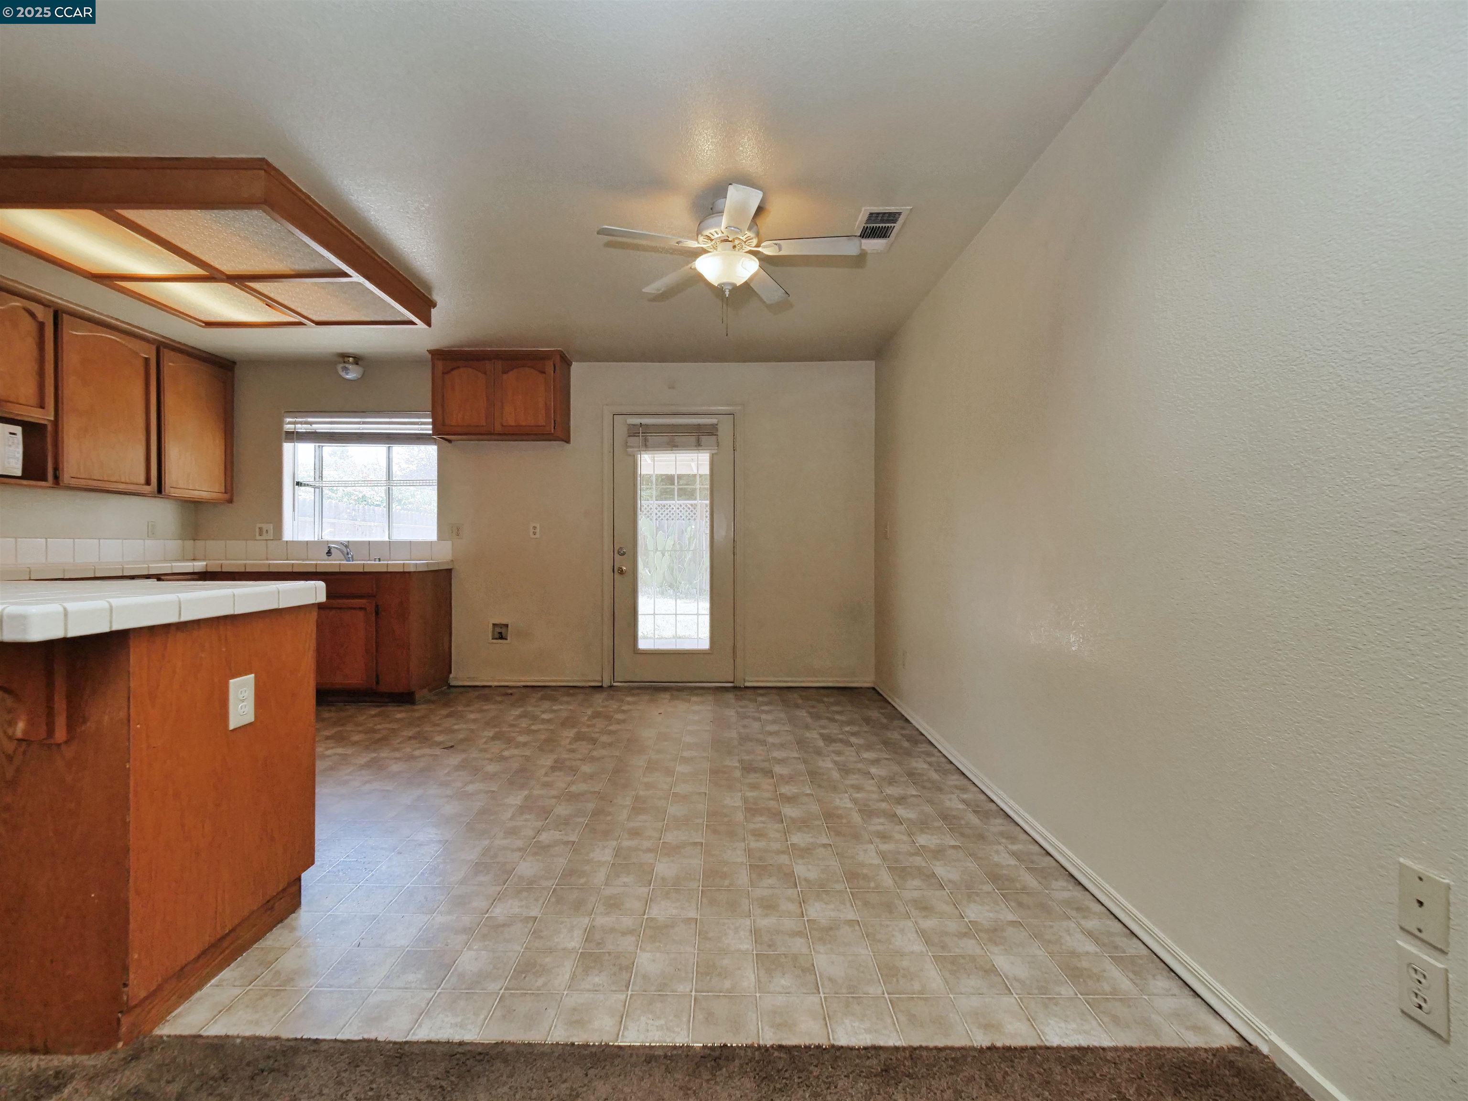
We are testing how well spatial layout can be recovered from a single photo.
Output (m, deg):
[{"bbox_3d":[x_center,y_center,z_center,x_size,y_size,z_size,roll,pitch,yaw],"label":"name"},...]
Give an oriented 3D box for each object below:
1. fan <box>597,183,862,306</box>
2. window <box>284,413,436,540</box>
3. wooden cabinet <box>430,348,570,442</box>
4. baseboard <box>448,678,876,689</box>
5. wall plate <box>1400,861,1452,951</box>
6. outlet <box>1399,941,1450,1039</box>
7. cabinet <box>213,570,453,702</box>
[{"bbox_3d":[-0.022,-1.235,2.430,1.060,0.390,1.050,0,0,0],"label":"fan"},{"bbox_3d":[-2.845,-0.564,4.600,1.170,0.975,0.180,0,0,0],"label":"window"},{"bbox_3d":[-1.685,-1.115,4.350,0.910,0.610,0.340,0,0,0],"label":"wooden cabinet"},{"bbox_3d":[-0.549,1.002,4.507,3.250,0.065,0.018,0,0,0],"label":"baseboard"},{"bbox_3d":[1.107,0.570,0.953,0.008,0.112,0.070,0,0,0],"label":"wall plate"},{"bbox_3d":[1.107,0.708,0.953,0.008,0.115,0.070,0,0,0],"label":"outlet"},{"bbox_3d":[-2.804,0.585,4.230,1.310,0.900,0.590,0,0,0],"label":"cabinet"}]

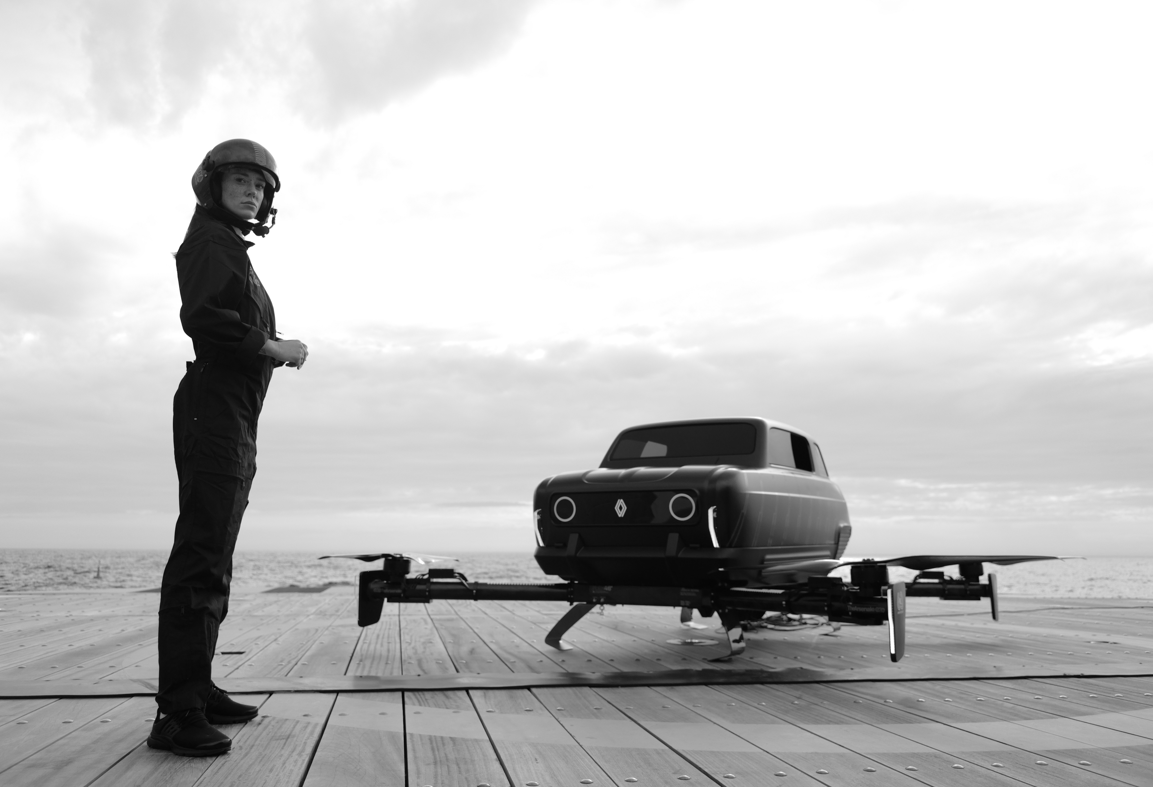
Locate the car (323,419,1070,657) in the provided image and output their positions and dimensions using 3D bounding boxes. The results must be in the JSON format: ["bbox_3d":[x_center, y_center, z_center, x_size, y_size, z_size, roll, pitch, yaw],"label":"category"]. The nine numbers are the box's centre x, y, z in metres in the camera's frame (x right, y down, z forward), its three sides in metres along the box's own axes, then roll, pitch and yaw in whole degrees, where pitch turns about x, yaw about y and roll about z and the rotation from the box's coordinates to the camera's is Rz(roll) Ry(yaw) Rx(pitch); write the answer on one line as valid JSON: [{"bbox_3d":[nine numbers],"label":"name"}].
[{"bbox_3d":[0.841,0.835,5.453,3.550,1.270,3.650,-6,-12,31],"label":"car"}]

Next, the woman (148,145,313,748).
[{"bbox_3d":[-1.051,0.085,2.796,0.460,1.810,0.520,2,-10,-7],"label":"woman"}]

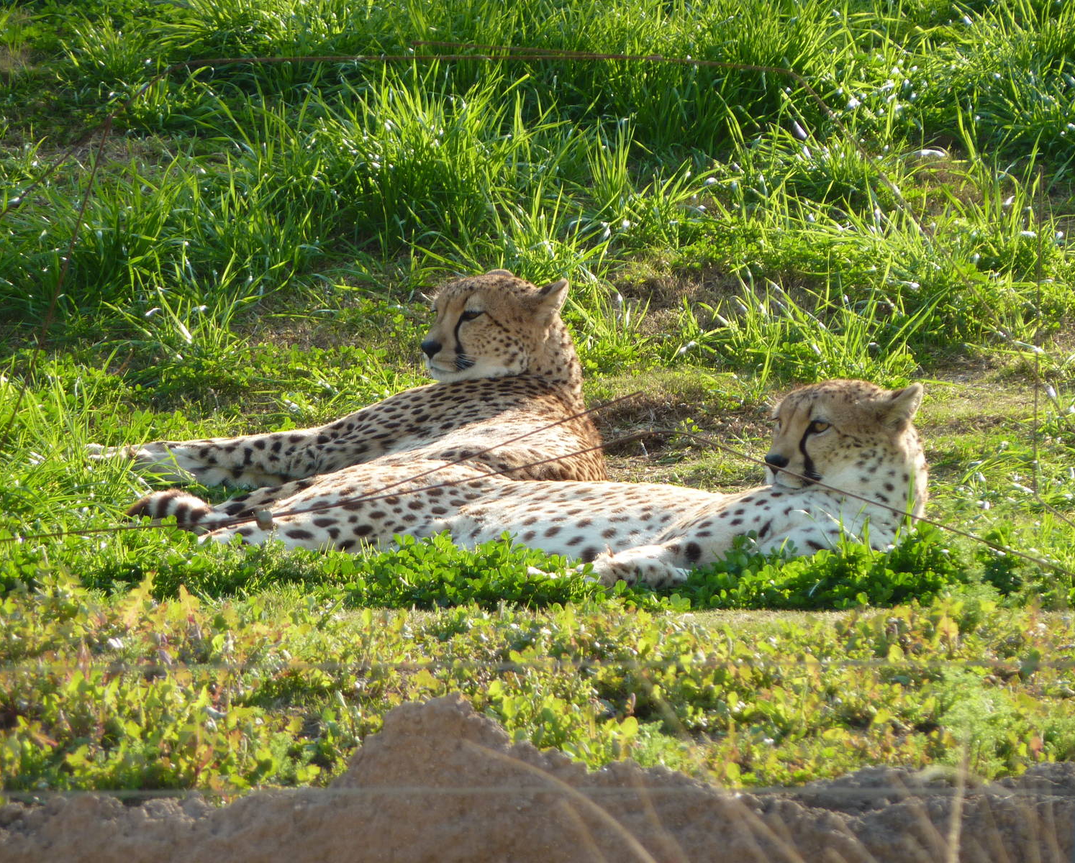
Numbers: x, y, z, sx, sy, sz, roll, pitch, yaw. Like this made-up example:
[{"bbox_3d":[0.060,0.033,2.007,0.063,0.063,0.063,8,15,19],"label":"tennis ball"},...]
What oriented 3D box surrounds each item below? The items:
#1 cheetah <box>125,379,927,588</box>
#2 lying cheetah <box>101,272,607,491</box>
[{"bbox_3d":[-0.013,0.054,13.550,1.050,0.290,0.450,2,10,10],"label":"cheetah"},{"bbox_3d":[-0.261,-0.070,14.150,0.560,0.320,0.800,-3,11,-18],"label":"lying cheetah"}]

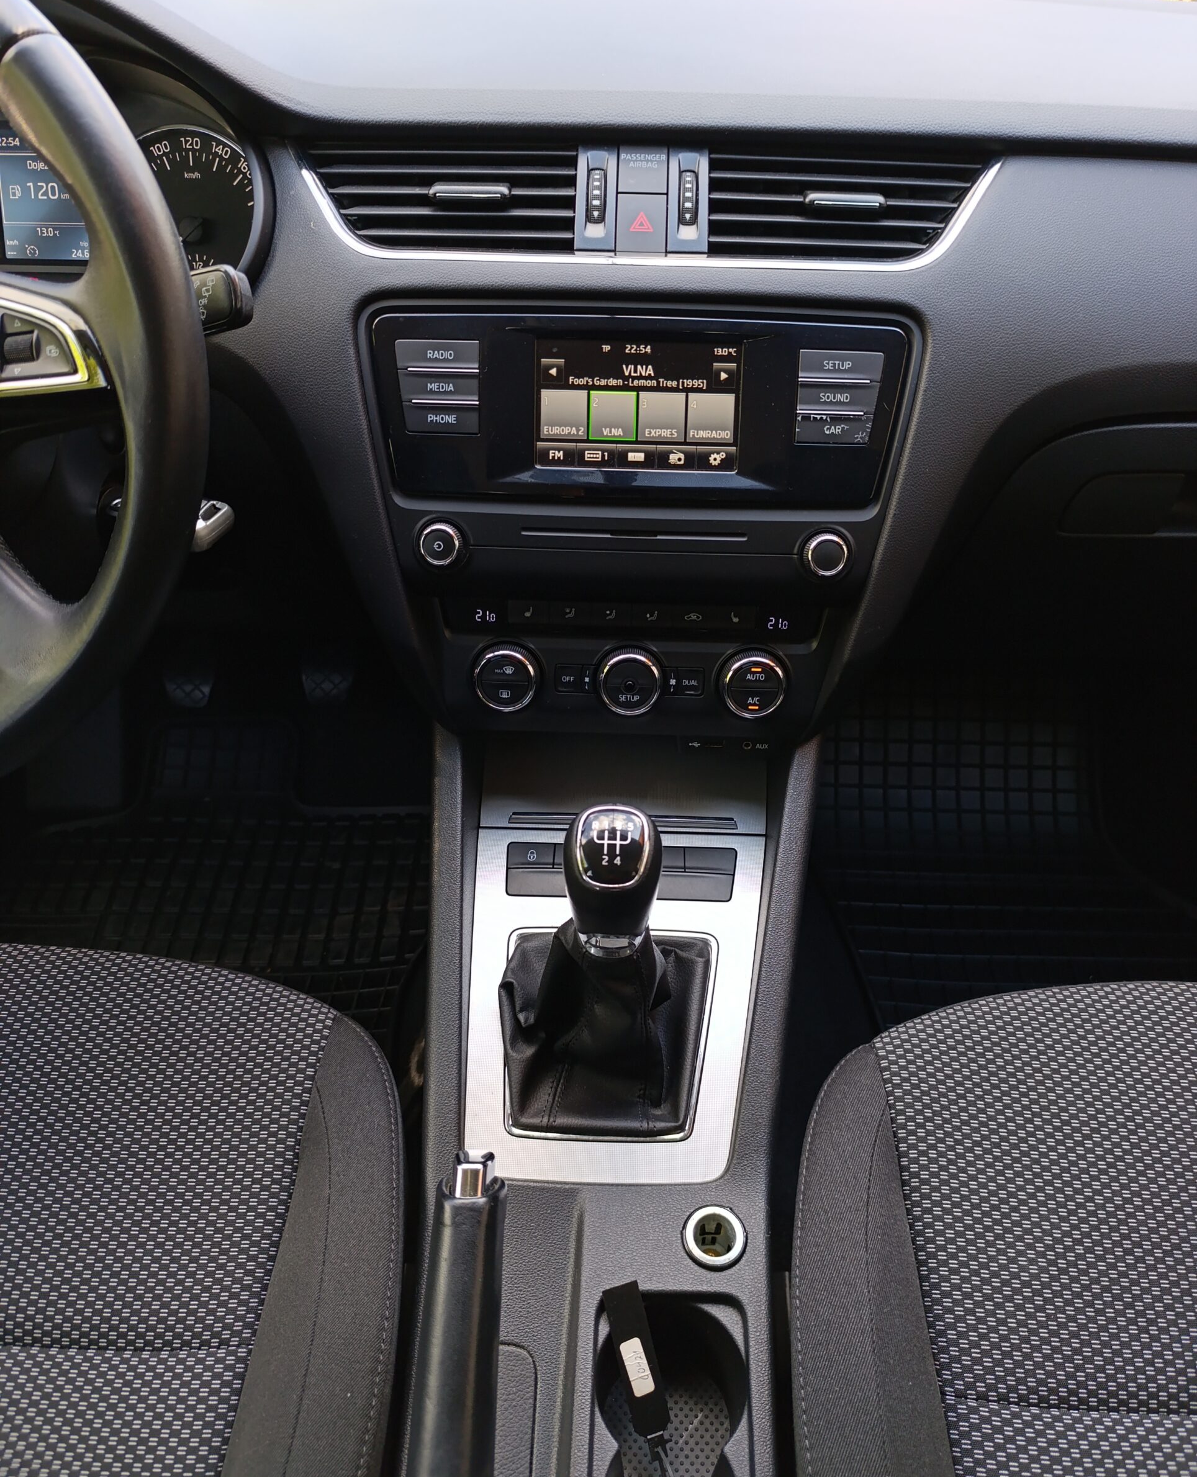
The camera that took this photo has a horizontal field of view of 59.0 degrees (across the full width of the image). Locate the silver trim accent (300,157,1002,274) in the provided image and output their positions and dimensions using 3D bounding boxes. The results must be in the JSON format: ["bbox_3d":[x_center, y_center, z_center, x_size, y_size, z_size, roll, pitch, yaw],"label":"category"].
[{"bbox_3d":[0.028,-0.293,0.585,0.391,0.065,0.028,1,-2,0],"label":"silver trim accent"}]

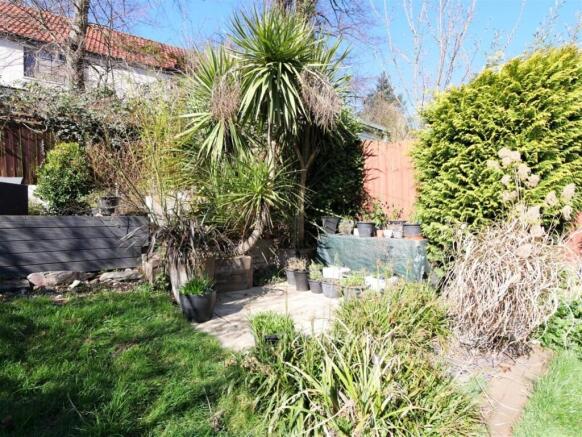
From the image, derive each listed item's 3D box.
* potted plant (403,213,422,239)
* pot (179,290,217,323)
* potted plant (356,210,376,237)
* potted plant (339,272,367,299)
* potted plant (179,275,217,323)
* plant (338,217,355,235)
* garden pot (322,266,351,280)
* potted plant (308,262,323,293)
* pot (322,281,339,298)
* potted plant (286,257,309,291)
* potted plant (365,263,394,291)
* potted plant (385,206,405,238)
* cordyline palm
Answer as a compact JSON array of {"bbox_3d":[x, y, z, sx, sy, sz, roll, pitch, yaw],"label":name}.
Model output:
[{"bbox_3d":[2.227,0.128,5.550,0.350,0.460,0.340,0,0,0],"label":"potted plant"},{"bbox_3d":[-0.982,0.905,3.180,0.380,0.290,0.380,0,0,0],"label":"pot"},{"bbox_3d":[1.321,0.100,5.300,0.320,0.430,0.320,0,0,0],"label":"potted plant"},{"bbox_3d":[0.944,1.040,4.650,0.400,0.400,0.380,0,0,0],"label":"potted plant"},{"bbox_3d":[-0.982,0.825,3.180,0.390,0.450,0.390,0,0,0],"label":"potted plant"},{"bbox_3d":[1.063,0.134,5.800,0.300,0.340,0.300,0,0,0],"label":"plant"},{"bbox_3d":[0.714,0.925,4.750,0.400,0.250,0.260,0,0,0],"label":"garden pot"},{"bbox_3d":[0.353,0.845,4.310,0.195,0.410,0.195,0,0,0],"label":"potted plant"},{"bbox_3d":[0.546,0.945,4.080,0.235,0.210,0.235,0,0,0],"label":"pot"},{"bbox_3d":[0.103,0.820,4.580,0.310,0.460,0.310,0,0,0],"label":"potted plant"},{"bbox_3d":[1.447,0.956,4.950,0.450,0.460,0.400,0,0,0],"label":"potted plant"},{"bbox_3d":[1.914,0.074,5.600,0.350,0.570,0.340,0,0,0],"label":"potted plant"},{"bbox_3d":[-0.463,-1.617,5.500,2.950,4.400,2.600,0,0,0],"label":"cordyline palm"}]

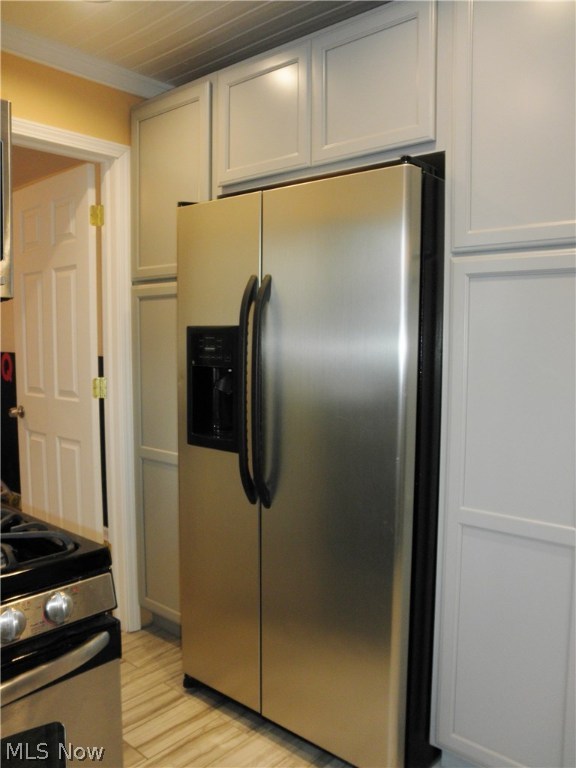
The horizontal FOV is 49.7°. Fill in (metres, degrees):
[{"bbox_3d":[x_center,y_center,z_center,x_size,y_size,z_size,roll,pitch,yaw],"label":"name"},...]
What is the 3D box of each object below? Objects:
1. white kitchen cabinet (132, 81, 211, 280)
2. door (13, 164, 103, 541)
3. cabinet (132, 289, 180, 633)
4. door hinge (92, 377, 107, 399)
[{"bbox_3d":[-0.290,-0.804,2.696,0.513,0.726,0.580,5,7,40],"label":"white kitchen cabinet"},{"bbox_3d":[-1.111,0.068,2.962,0.805,2.032,0.035,5,7,45],"label":"door"},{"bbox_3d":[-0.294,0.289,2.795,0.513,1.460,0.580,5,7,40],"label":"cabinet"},{"bbox_3d":[-0.811,0.016,2.682,0.062,0.090,0.030,0,5,-4],"label":"door hinge"}]

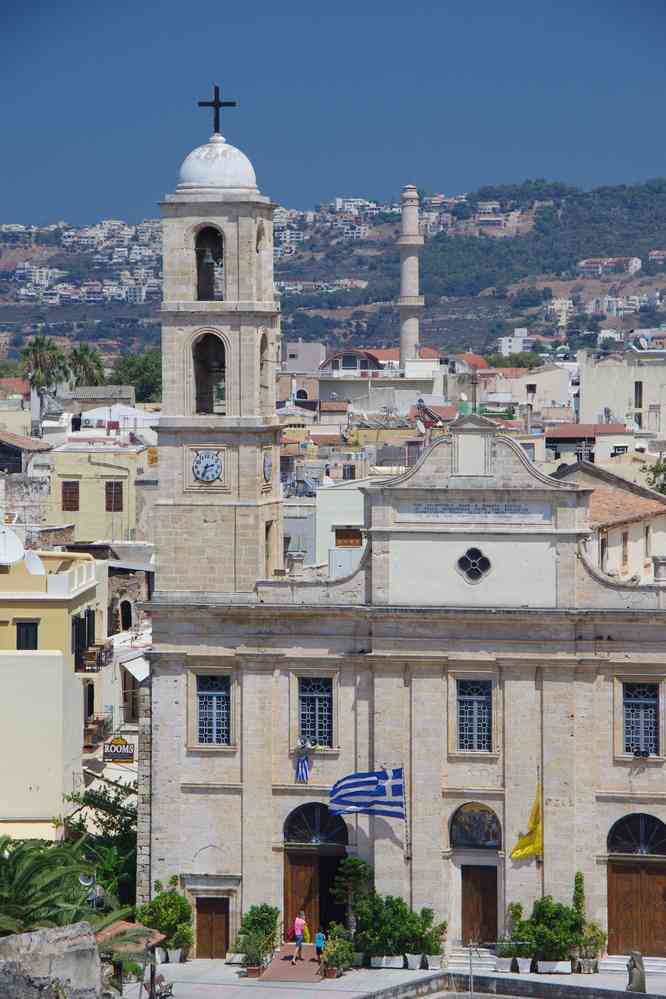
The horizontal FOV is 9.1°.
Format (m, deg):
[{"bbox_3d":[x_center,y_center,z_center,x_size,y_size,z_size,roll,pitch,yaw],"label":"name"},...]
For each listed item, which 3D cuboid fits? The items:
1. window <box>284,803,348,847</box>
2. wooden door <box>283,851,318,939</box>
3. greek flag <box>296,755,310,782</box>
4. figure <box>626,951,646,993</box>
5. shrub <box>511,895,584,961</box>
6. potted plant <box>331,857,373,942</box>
[{"bbox_3d":[-0.521,10.276,131.398,1.980,1.350,0.180,0,2,12],"label":"window"},{"bbox_3d":[-0.995,12.519,131.408,1.106,2.886,0.100,0,2,13],"label":"wooden door"},{"bbox_3d":[-0.924,8.425,130.359,0.420,0.880,0.250,0,2,13],"label":"greek flag"},{"bbox_3d":[9.098,14.150,124.774,0.600,1.265,0.550,-1,2,-24],"label":"figure"},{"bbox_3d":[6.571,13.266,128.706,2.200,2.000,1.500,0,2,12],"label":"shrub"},{"bbox_3d":[0.577,12.731,129.878,1.250,3.100,1.200,0,2,12],"label":"potted plant"}]

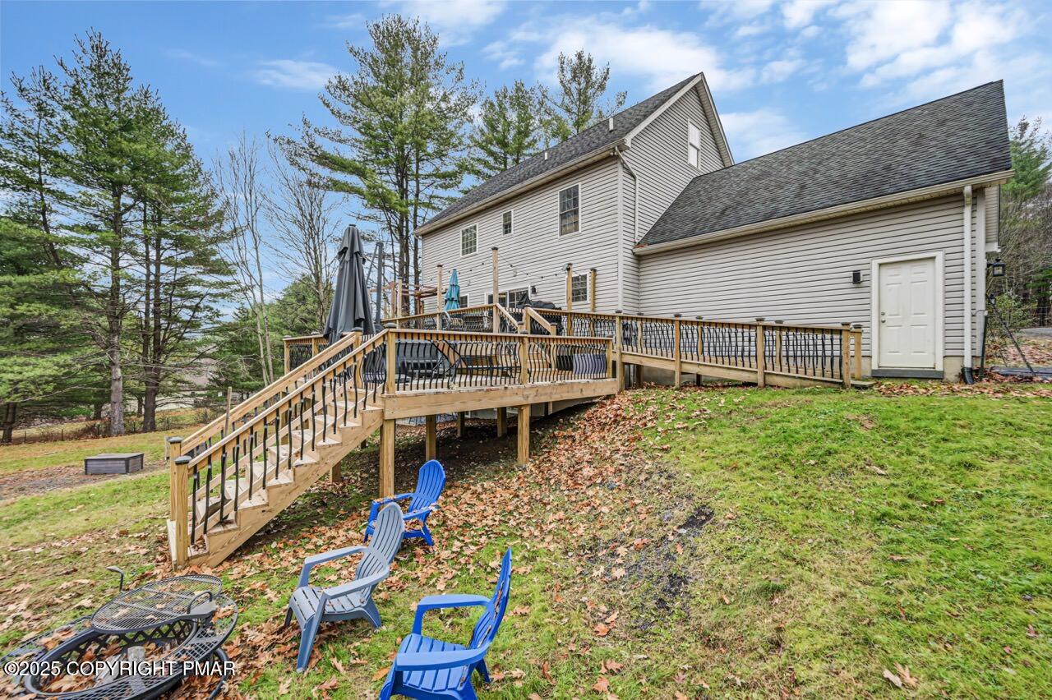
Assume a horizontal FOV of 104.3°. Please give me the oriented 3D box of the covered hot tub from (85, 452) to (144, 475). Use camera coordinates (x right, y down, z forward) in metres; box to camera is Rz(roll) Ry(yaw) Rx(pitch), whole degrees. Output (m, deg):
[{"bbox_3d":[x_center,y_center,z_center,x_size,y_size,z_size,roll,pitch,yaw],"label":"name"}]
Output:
[{"bbox_3d":[-14.674,4.082,14.615,1.437,0.565,0.629,0,0,0],"label":"covered hot tub"}]

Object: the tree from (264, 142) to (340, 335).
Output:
[{"bbox_3d":[-12.234,-4.012,22.500,4.500,15.223,4.400,0,0,0],"label":"tree"}]

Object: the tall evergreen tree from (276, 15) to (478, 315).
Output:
[{"bbox_3d":[-10.103,-9.602,28.000,13.300,25.804,12.800,0,0,0],"label":"tall evergreen tree"}]

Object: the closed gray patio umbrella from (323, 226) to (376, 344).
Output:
[{"bbox_3d":[-3.347,-1.270,7.800,0.920,2.240,0.880,0,0,0],"label":"closed gray patio umbrella"}]

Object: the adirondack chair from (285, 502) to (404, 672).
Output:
[{"bbox_3d":[-1.500,1.857,3.440,0.840,0.940,0.760,1,-1,-39],"label":"adirondack chair"}]

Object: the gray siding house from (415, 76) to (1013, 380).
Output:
[{"bbox_3d":[4.578,-4.263,15.956,10.150,10.650,18.150,0,0,-43],"label":"gray siding house"}]

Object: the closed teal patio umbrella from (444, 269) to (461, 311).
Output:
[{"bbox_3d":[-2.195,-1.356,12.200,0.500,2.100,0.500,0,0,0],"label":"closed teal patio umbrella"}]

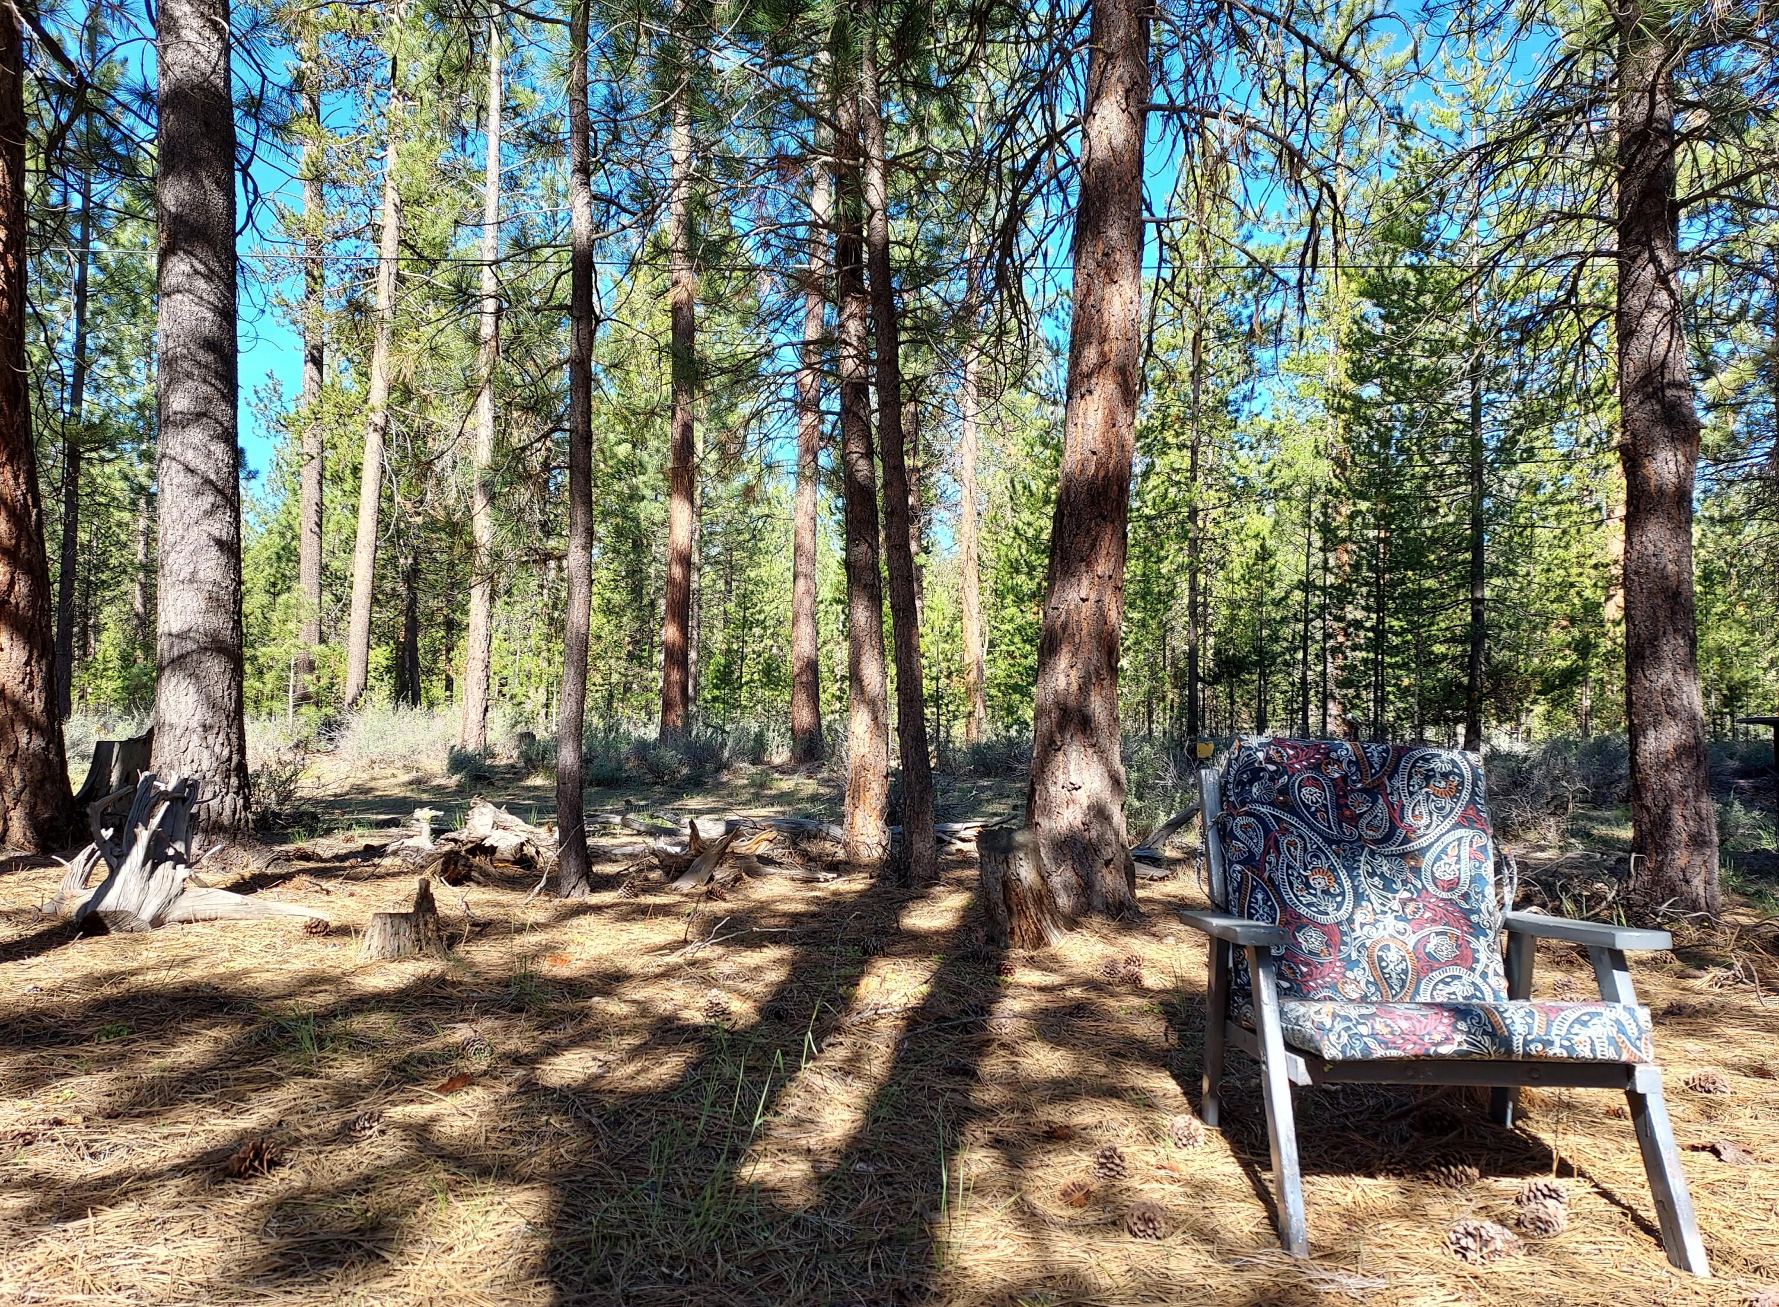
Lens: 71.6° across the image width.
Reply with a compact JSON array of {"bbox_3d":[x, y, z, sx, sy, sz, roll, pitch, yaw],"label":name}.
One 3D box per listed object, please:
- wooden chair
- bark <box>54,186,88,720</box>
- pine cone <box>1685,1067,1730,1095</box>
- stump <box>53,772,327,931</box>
[{"bbox_3d":[1.001,0.607,2.391,0.778,0.850,0.739,0,-2,4],"label":"wooden chair"},{"bbox_3d":[-13.949,-3.372,21.000,0.420,9.500,0.380,1,-2,-34],"label":"bark"},{"bbox_3d":[2.035,1.062,3.067,0.110,0.058,0.080,-1,-2,33],"label":"pine cone"},{"bbox_3d":[-3.063,0.835,5.400,1.150,0.640,0.620,1,-2,-29],"label":"stump"}]

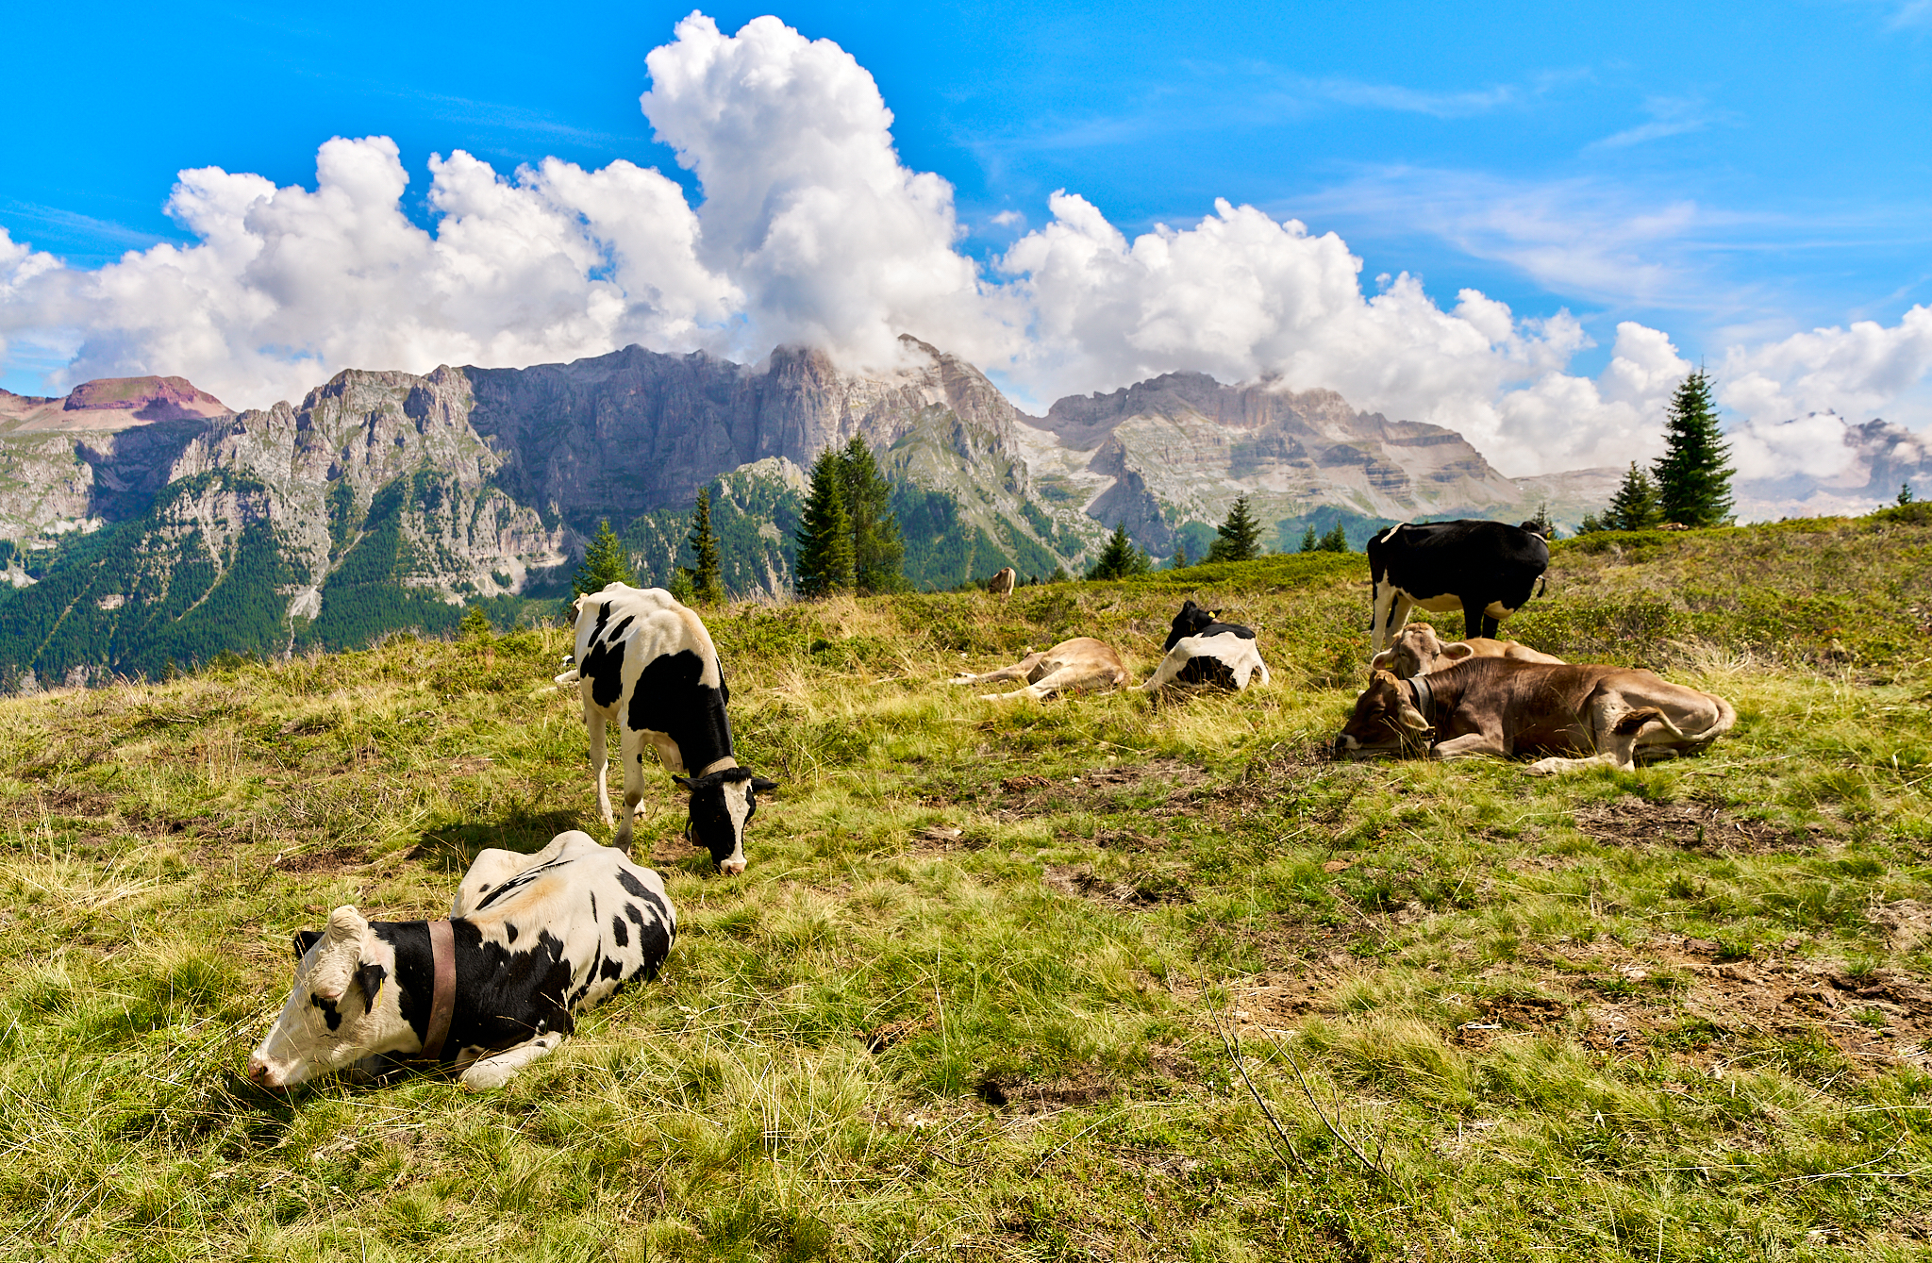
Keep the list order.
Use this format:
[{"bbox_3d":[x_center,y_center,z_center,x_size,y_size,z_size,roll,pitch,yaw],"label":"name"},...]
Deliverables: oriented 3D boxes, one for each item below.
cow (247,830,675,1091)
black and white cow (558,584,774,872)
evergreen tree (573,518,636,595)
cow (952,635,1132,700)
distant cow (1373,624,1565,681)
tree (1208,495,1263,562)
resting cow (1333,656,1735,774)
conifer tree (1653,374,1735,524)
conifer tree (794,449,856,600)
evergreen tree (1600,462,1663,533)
[{"bbox_3d":[-1.580,0.980,4.500,0.840,0.650,1.750,1,3,20],"label":"cow"},{"bbox_3d":[-1.750,0.450,7.150,0.720,1.400,2.150,-2,4,-31],"label":"black and white cow"},{"bbox_3d":[-9.600,-1.550,34.500,1.900,3.000,1.900,0,3,0],"label":"evergreen tree"},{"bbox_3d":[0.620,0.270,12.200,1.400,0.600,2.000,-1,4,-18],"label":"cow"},{"bbox_3d":[3.600,0.300,8.800,1.900,0.680,0.750,-2,4,-26],"label":"distant cow"},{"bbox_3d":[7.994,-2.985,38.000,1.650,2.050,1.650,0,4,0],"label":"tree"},{"bbox_3d":[3.270,0.460,7.550,2.150,0.650,0.850,1,4,15],"label":"resting cow"},{"bbox_3d":[22.595,-5.628,40.000,2.550,4.950,2.550,0,4,0],"label":"conifer tree"},{"bbox_3d":[-4.400,-3.200,40.000,2.100,5.100,2.100,0,3,0],"label":"conifer tree"},{"bbox_3d":[20.696,-4.151,40.000,1.900,2.250,1.900,0,4,0],"label":"evergreen tree"}]

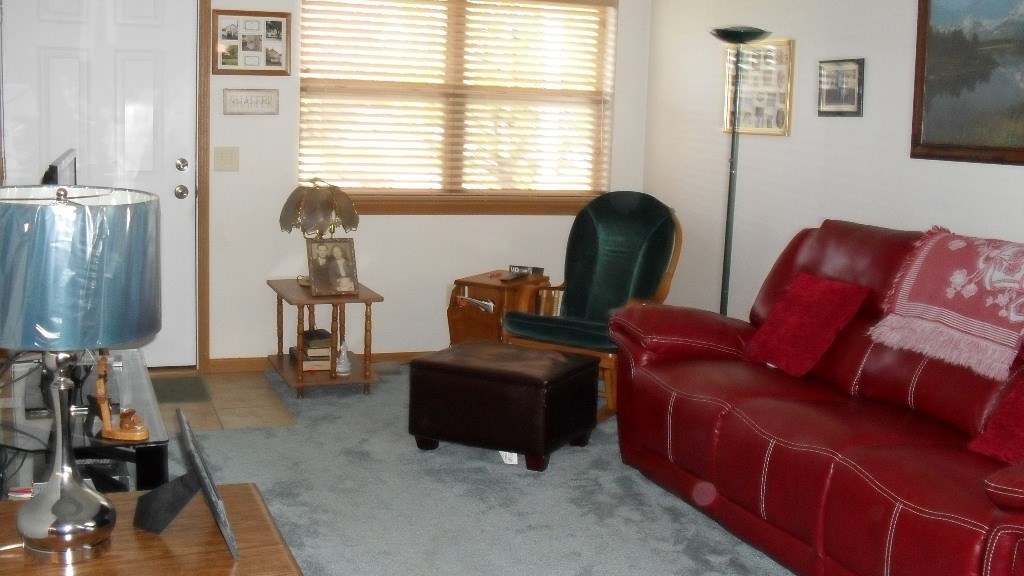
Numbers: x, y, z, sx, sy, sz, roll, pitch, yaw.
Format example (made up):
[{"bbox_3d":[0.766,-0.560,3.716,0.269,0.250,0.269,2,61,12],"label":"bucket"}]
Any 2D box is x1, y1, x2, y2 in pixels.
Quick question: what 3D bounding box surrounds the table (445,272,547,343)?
[{"bbox_3d":[-0.068,0.224,5.423,0.330,0.555,0.530,7,11,29],"label":"table"}]

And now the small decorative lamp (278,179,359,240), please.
[{"bbox_3d":[-0.983,-0.280,5.250,0.405,0.550,0.405,-1,10,-20],"label":"small decorative lamp"}]

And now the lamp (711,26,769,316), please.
[{"bbox_3d":[1.024,-0.302,4.916,0.285,1.830,0.285,-1,10,-20],"label":"lamp"}]

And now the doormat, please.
[{"bbox_3d":[-1.855,0.505,5.014,0.720,0.012,0.450,-1,10,-20],"label":"doormat"}]

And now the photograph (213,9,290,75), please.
[{"bbox_3d":[-1.309,-1.236,5.229,0.388,0.310,0.022,-1,10,-20],"label":"photograph"}]

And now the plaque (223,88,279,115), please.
[{"bbox_3d":[-1.325,-0.946,5.278,0.278,0.118,0.015,-1,10,-20],"label":"plaque"}]

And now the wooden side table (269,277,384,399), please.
[{"bbox_3d":[-0.954,0.250,5.257,0.460,0.495,0.620,-1,10,-20],"label":"wooden side table"}]

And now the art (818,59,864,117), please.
[{"bbox_3d":[1.385,-0.843,4.385,0.020,0.240,0.295,-1,10,-20],"label":"art"}]

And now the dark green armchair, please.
[{"bbox_3d":[0.453,0.053,5.136,0.660,1.020,0.780,7,11,29],"label":"dark green armchair"}]

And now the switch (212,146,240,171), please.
[{"bbox_3d":[-1.454,-0.654,5.285,0.123,0.122,0.010,-1,10,-20],"label":"switch"}]

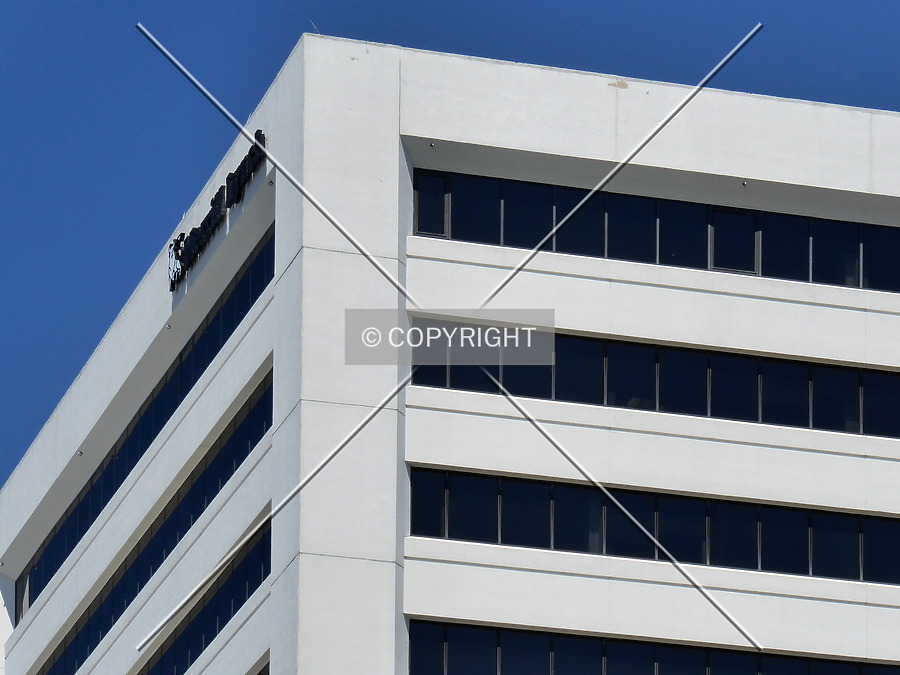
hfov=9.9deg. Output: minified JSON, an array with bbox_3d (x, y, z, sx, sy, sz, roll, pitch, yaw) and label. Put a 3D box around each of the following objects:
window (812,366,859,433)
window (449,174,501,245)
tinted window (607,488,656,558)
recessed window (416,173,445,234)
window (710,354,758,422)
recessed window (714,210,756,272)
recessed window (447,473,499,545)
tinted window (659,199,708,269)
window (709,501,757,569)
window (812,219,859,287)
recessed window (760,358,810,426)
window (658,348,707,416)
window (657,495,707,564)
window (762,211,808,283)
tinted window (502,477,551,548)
[{"bbox_3d":[10.000,1.635,134.884,1.232,1.750,0.120,7,-22,-16],"label":"window"},{"bbox_3d":[0.658,-3.265,133.721,1.343,1.842,0.120,7,-22,-16],"label":"window"},{"bbox_3d":[4.399,4.532,126.039,1.233,1.569,0.120,6,-21,-15],"label":"tinted window"},{"bbox_3d":[-0.512,-3.474,136.815,0.824,1.611,0.120,6,-21,-15],"label":"recessed window"},{"bbox_3d":[7.338,1.343,134.124,1.285,1.789,0.120,7,-22,-16],"label":"window"},{"bbox_3d":[7.421,-2.503,135.646,1.190,1.718,0.120,7,-22,-16],"label":"recessed window"},{"bbox_3d":[0.609,4.414,134.225,1.298,1.677,0.120,6,-21,-15],"label":"recessed window"},{"bbox_3d":[6.074,-2.679,135.272,1.353,1.862,0.120,7,-22,-16],"label":"tinted window"},{"bbox_3d":[7.393,5.156,136.097,1.271,1.704,0.120,6,-21,-15],"label":"window"},{"bbox_3d":[10.365,-2.286,139.817,1.241,1.770,0.120,6,-21,-15],"label":"window"},{"bbox_3d":[8.872,1.485,137.936,1.285,1.676,0.120,6,-21,-15],"label":"recessed window"},{"bbox_3d":[5.980,1.185,133.739,1.284,1.784,0.120,7,-22,-16],"label":"window"},{"bbox_3d":[5.625,4.690,126.365,1.234,1.573,0.120,6,-21,-15],"label":"window"},{"bbox_3d":[8.750,-2.354,136.025,1.300,1.823,0.120,7,-22,-16],"label":"window"},{"bbox_3d":[1.903,4.466,131.124,1.320,1.790,0.120,7,-22,-16],"label":"tinted window"}]

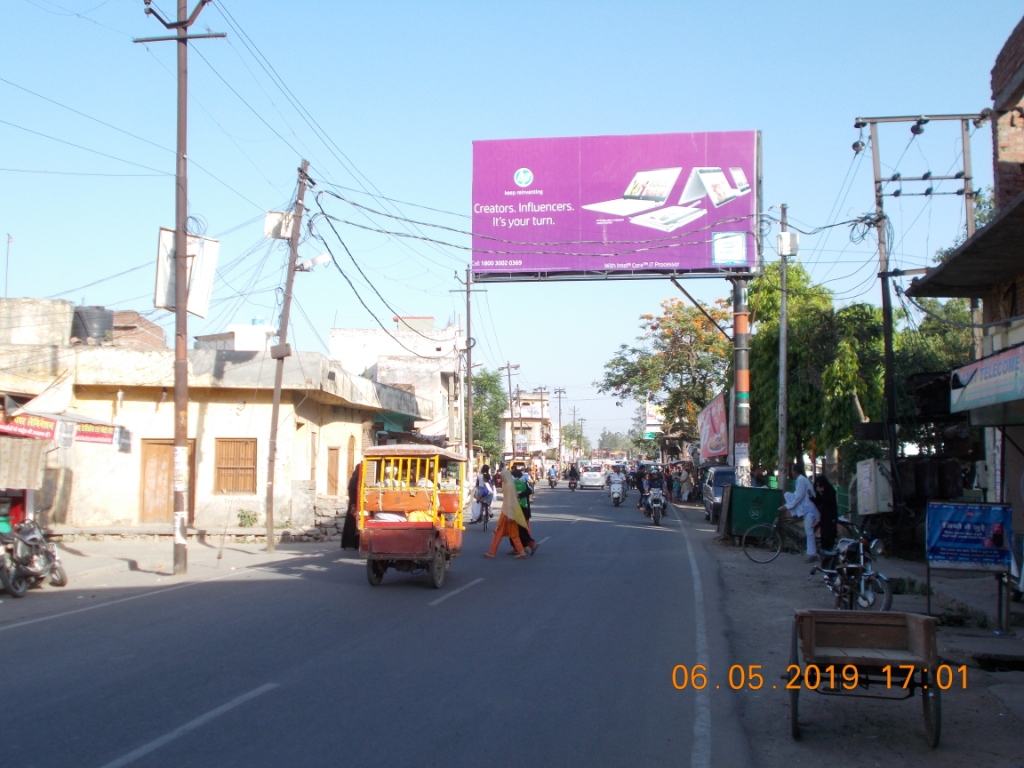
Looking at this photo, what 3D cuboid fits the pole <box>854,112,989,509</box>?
[{"bbox_3d":[8.543,-1.194,23.951,2.750,9.020,0.400,0,-4,6],"label":"pole"}]

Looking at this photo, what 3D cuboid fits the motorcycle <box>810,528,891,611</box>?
[{"bbox_3d":[3.638,1.933,12.292,0.750,1.080,1.950,1,-4,-10],"label":"motorcycle"}]

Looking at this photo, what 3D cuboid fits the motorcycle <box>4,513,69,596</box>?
[{"bbox_3d":[-6.170,2.175,15.085,0.720,1.070,1.960,0,-4,6],"label":"motorcycle"}]

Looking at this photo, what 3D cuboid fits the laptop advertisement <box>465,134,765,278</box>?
[{"bbox_3d":[2.274,-3.908,25.353,6.200,3.100,0.350,-1,-4,9],"label":"laptop advertisement"}]

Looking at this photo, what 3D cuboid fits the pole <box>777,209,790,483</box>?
[{"bbox_3d":[6.140,-0.319,26.093,0.200,7.590,0.200,0,-4,0],"label":"pole"}]

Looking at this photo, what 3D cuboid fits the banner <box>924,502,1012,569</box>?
[{"bbox_3d":[4.288,1.430,10.824,0.810,0.660,0.060,0,-4,2],"label":"banner"}]

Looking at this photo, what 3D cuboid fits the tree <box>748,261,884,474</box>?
[{"bbox_3d":[8.433,0.420,32.055,3.700,6.980,3.700,0,-4,0],"label":"tree"}]

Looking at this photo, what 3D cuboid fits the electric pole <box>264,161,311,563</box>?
[{"bbox_3d":[-4.296,-0.583,22.197,0.300,7.580,0.300,4,-4,7],"label":"electric pole"}]

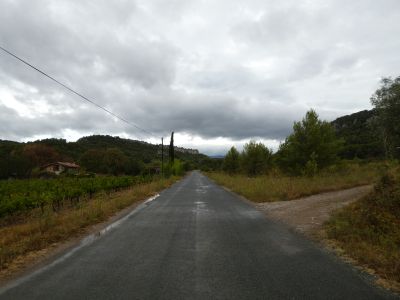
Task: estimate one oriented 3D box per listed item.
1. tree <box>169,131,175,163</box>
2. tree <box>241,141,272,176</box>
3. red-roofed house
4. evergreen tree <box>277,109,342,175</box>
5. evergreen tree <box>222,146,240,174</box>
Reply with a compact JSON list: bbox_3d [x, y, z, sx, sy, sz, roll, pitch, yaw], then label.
[{"bbox_3d":[-6.795,0.686,66.115,1.500,10.510,1.500,0,-4,0],"label":"tree"},{"bbox_3d":[10.598,1.626,52.014,6.000,6.770,5.800,0,-4,0],"label":"tree"},{"bbox_3d":[-51.378,6.914,101.766,9.000,4.650,11.000,0,-4,3],"label":"red-roofed house"},{"bbox_3d":[16.659,-1.201,42.188,9.200,10.420,8.800,0,-4,0],"label":"evergreen tree"},{"bbox_3d":[6.814,2.314,59.985,4.100,6.160,4.100,0,-4,0],"label":"evergreen tree"}]

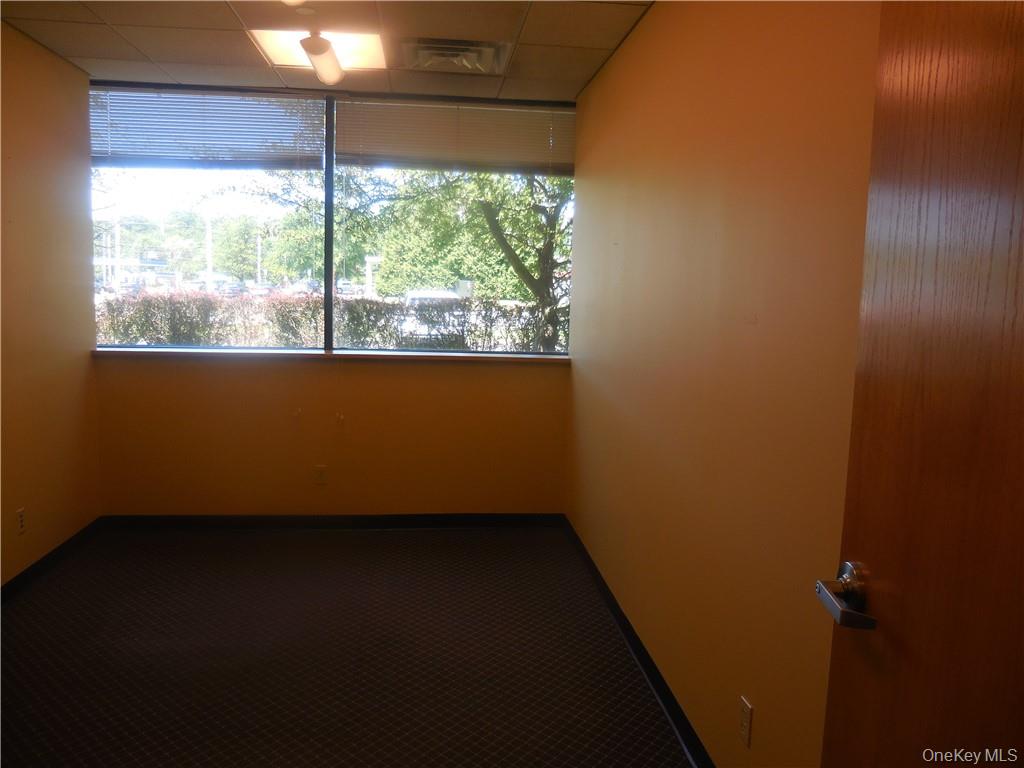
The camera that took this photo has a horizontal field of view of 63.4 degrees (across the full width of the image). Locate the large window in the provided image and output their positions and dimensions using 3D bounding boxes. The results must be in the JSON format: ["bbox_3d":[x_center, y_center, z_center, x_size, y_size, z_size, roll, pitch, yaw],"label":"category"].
[{"bbox_3d":[-1.004,-0.930,4.880,2.720,1.490,0.100,1,7,-6],"label":"large window"}]

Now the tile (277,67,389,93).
[{"bbox_3d":[-0.976,-1.696,4.595,0.610,0.020,0.481,1,7,-6],"label":"tile"}]

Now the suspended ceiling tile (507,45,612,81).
[{"bbox_3d":[0.218,-1.620,4.173,0.462,0.020,0.607,1,7,-6],"label":"suspended ceiling tile"}]

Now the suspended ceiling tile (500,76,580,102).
[{"bbox_3d":[0.164,-1.683,4.711,0.462,0.020,0.481,1,7,-6],"label":"suspended ceiling tile"}]

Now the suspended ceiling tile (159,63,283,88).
[{"bbox_3d":[-1.583,-1.702,4.533,0.610,0.020,0.481,1,7,-6],"label":"suspended ceiling tile"}]

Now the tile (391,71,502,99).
[{"bbox_3d":[-0.369,-1.689,4.657,0.610,0.020,0.481,1,7,-6],"label":"tile"}]

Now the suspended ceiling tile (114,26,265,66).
[{"bbox_3d":[-1.529,-1.639,3.996,0.610,0.020,0.607,1,7,-6],"label":"suspended ceiling tile"}]

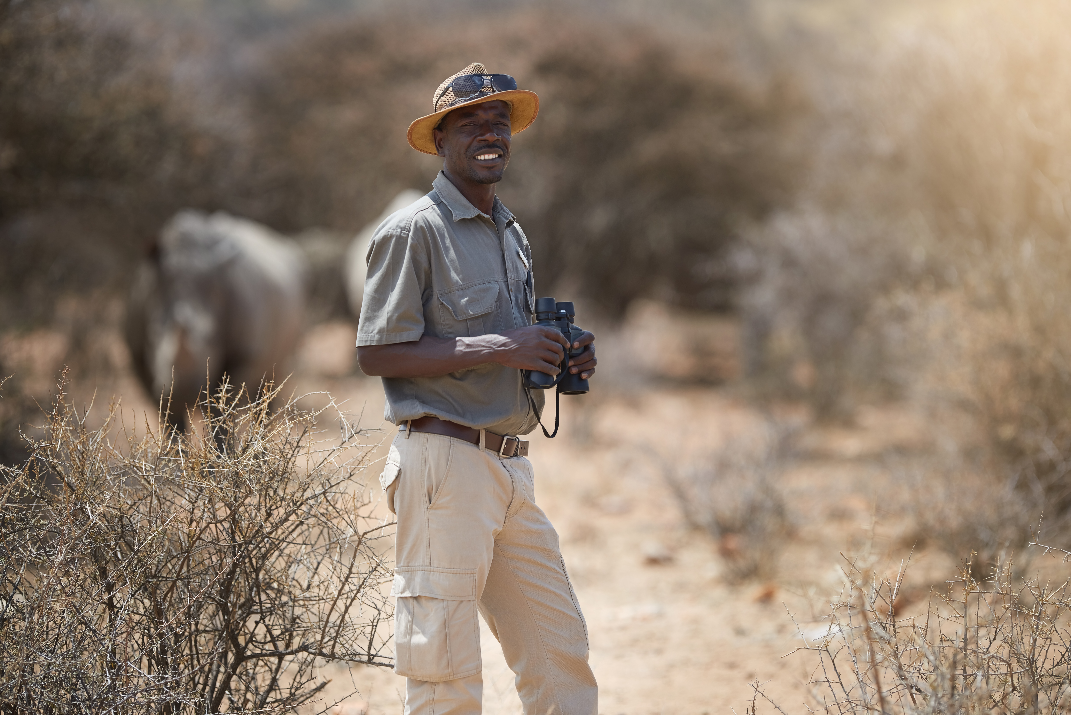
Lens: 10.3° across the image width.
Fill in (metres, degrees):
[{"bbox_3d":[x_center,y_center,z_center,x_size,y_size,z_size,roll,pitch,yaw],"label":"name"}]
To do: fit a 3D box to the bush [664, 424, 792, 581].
[{"bbox_3d":[0.784,0.590,24.200,0.520,0.630,0.500,0,2,0],"label":"bush"}]

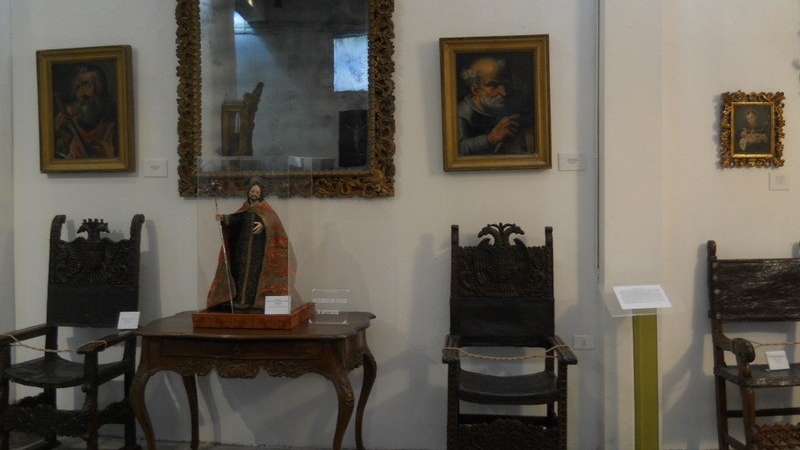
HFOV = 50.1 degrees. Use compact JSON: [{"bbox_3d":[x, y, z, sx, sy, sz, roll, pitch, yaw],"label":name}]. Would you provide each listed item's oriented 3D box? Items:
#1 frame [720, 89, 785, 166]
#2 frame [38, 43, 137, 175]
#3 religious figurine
[{"bbox_3d":[1.909,-0.520,4.632,0.335,0.420,0.050,0,2,3],"label":"frame"},{"bbox_3d":[-1.828,-0.673,4.987,0.570,0.710,0.060,-1,2,12],"label":"frame"},{"bbox_3d":[-0.769,0.107,4.396,0.390,0.665,0.290,0,2,8],"label":"religious figurine"}]

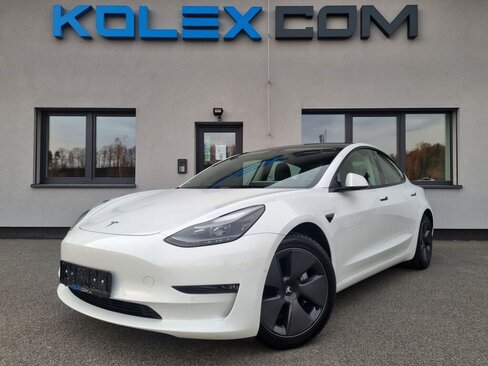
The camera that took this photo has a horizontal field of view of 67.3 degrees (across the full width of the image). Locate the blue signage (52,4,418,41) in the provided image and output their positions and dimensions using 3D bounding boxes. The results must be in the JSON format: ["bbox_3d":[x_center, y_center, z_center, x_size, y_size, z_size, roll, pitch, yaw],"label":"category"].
[{"bbox_3d":[-0.172,-3.128,7.153,7.080,0.630,0.140,0,-2,0],"label":"blue signage"}]

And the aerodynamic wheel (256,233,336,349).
[{"bbox_3d":[0.232,0.621,2.171,0.665,0.665,0.235,1,-2,-26],"label":"aerodynamic wheel"}]

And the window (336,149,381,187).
[{"bbox_3d":[0.951,-0.151,3.079,0.100,0.390,1.120,-20,-14,37],"label":"window"}]

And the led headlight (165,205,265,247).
[{"bbox_3d":[-0.116,0.222,1.898,0.350,0.210,0.480,-1,-2,39],"label":"led headlight"}]

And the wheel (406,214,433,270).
[{"bbox_3d":[2.064,0.697,4.408,0.235,0.665,0.665,-1,-2,39],"label":"wheel"}]

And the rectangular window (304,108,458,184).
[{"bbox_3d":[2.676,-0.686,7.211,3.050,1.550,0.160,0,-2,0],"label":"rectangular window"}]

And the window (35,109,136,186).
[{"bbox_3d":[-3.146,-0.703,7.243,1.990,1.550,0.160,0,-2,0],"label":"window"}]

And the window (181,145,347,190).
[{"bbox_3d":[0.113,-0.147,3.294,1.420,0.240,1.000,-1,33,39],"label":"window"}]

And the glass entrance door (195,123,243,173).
[{"bbox_3d":[-0.499,-0.080,7.239,0.947,2.220,0.110,0,-2,0],"label":"glass entrance door"}]

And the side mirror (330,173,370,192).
[{"bbox_3d":[0.756,-0.002,2.575,0.220,0.135,0.200,-1,-2,39],"label":"side mirror"}]

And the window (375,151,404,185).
[{"bbox_3d":[1.460,-0.135,3.709,0.100,0.380,0.850,-20,-14,37],"label":"window"}]

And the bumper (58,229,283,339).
[{"bbox_3d":[-0.700,0.524,2.281,1.830,0.520,0.630,-1,-2,39],"label":"bumper"}]

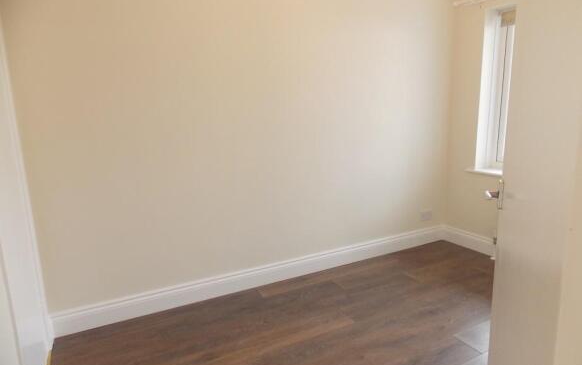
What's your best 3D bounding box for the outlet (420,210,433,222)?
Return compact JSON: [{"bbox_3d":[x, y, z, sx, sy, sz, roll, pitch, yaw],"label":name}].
[{"bbox_3d":[1.308,0.326,3.736,0.146,0.086,0.012,-7,13,-26],"label":"outlet"}]

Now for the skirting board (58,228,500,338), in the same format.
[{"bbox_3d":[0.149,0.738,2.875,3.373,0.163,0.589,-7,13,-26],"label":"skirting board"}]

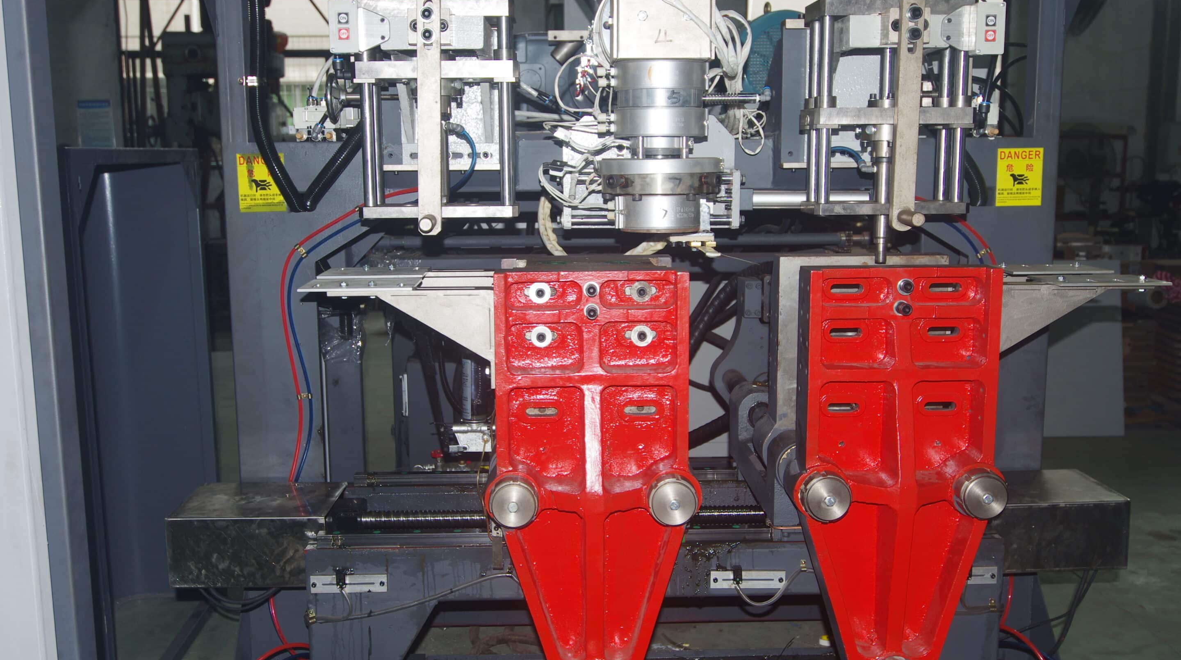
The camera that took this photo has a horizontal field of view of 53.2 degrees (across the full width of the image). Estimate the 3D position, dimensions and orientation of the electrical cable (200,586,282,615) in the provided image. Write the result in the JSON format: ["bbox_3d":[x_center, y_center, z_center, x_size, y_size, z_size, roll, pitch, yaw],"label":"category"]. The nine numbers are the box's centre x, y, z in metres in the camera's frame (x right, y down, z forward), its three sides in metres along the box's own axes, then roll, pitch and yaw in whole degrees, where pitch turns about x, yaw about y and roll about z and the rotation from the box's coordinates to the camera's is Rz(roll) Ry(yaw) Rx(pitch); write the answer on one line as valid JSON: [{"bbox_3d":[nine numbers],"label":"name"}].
[{"bbox_3d":[-0.744,0.574,2.500,0.169,0.064,0.050,-1,9,-2],"label":"electrical cable"}]

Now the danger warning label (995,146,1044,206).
[{"bbox_3d":[0.934,-0.333,2.564,0.100,0.125,0.002,-1,9,-2],"label":"danger warning label"}]

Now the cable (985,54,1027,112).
[{"bbox_3d":[0.923,-0.548,2.617,0.091,0.129,0.050,-1,9,-2],"label":"cable"}]

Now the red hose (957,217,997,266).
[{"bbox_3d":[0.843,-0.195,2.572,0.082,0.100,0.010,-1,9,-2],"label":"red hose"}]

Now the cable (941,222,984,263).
[{"bbox_3d":[0.812,-0.193,2.574,0.096,0.093,0.014,-1,9,-2],"label":"cable"}]

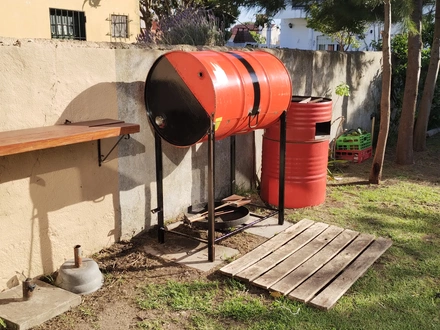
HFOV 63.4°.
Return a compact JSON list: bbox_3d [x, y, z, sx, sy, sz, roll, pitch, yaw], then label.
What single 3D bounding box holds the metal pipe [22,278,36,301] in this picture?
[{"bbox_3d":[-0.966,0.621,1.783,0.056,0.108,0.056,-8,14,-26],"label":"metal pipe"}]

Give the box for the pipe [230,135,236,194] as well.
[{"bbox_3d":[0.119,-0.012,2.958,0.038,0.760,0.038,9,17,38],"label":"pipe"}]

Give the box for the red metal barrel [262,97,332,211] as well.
[{"bbox_3d":[0.676,-0.133,3.200,0.585,0.892,0.585,0,15,0],"label":"red metal barrel"}]

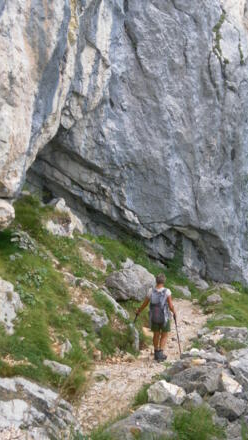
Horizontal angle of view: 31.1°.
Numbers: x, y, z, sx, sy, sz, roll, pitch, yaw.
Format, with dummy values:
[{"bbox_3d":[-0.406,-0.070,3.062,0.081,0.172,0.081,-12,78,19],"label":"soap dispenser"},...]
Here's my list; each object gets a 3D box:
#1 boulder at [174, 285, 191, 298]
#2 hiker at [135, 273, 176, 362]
[{"bbox_3d":[1.770,2.166,13.500,0.488,0.336,0.500,0,5,0],"label":"boulder"},{"bbox_3d":[0.616,1.858,8.620,0.780,1.750,0.550,1,5,12],"label":"hiker"}]

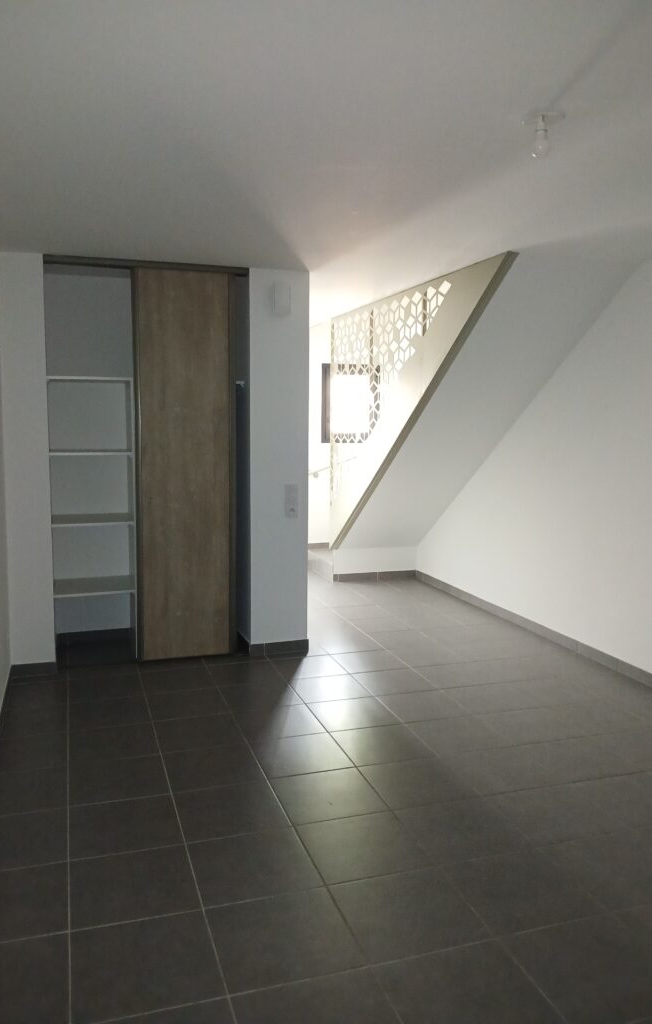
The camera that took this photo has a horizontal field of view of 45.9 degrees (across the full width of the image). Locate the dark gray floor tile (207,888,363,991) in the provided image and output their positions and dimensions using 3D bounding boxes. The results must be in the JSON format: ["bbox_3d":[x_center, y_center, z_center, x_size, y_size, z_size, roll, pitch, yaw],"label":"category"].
[{"bbox_3d":[-0.133,1.311,2.368,0.414,0.010,0.414,-2,7,-18],"label":"dark gray floor tile"}]

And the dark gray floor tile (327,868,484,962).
[{"bbox_3d":[0.273,1.329,2.551,0.430,0.010,0.430,-2,7,-18],"label":"dark gray floor tile"}]

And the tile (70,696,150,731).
[{"bbox_3d":[-1.177,1.091,4.181,0.414,0.010,0.414,-2,7,-18],"label":"tile"}]

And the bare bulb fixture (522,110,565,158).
[{"bbox_3d":[0.683,-1.179,2.425,0.125,0.120,0.125,1,7,0],"label":"bare bulb fixture"}]

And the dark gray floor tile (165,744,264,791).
[{"bbox_3d":[-0.512,1.159,3.490,0.412,0.012,0.404,-1,7,-18],"label":"dark gray floor tile"}]

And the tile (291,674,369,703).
[{"bbox_3d":[0.021,1.044,4.510,0.412,0.012,0.404,-1,7,-18],"label":"tile"}]

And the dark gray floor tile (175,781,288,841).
[{"bbox_3d":[-0.384,1.199,3.091,0.405,0.012,0.405,-2,7,-18],"label":"dark gray floor tile"}]

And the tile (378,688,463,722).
[{"bbox_3d":[0.541,1.081,4.259,0.412,0.012,0.404,-1,7,-18],"label":"tile"}]

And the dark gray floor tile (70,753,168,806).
[{"bbox_3d":[-0.905,1.169,3.360,0.412,0.012,0.404,-1,7,-18],"label":"dark gray floor tile"}]

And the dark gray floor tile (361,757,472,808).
[{"bbox_3d":[0.405,1.196,3.399,0.414,0.010,0.414,-2,7,-18],"label":"dark gray floor tile"}]

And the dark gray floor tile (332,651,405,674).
[{"bbox_3d":[0.287,0.986,5.021,0.412,0.012,0.404,-1,7,-18],"label":"dark gray floor tile"}]

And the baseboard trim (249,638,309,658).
[{"bbox_3d":[-0.317,0.928,5.244,0.403,0.085,0.012,-2,7,-18],"label":"baseboard trim"}]

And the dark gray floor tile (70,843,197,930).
[{"bbox_3d":[-0.677,1.307,2.695,0.430,0.010,0.430,-2,7,-18],"label":"dark gray floor tile"}]

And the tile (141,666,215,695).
[{"bbox_3d":[-0.910,1.033,4.704,0.414,0.010,0.414,-2,7,-18],"label":"tile"}]

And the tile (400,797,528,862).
[{"bbox_3d":[0.527,1.234,2.986,0.412,0.012,0.404,-1,7,-18],"label":"tile"}]

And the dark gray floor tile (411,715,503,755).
[{"bbox_3d":[0.660,1.119,3.852,0.405,0.012,0.405,-2,7,-18],"label":"dark gray floor tile"}]

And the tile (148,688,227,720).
[{"bbox_3d":[-0.759,1.061,4.235,0.405,0.012,0.405,-2,7,-18],"label":"tile"}]

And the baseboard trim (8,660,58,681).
[{"bbox_3d":[-1.873,1.009,4.938,0.279,0.080,0.012,-2,7,-18],"label":"baseboard trim"}]

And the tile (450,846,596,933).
[{"bbox_3d":[0.660,1.288,2.623,0.414,0.010,0.414,-2,7,-18],"label":"tile"}]

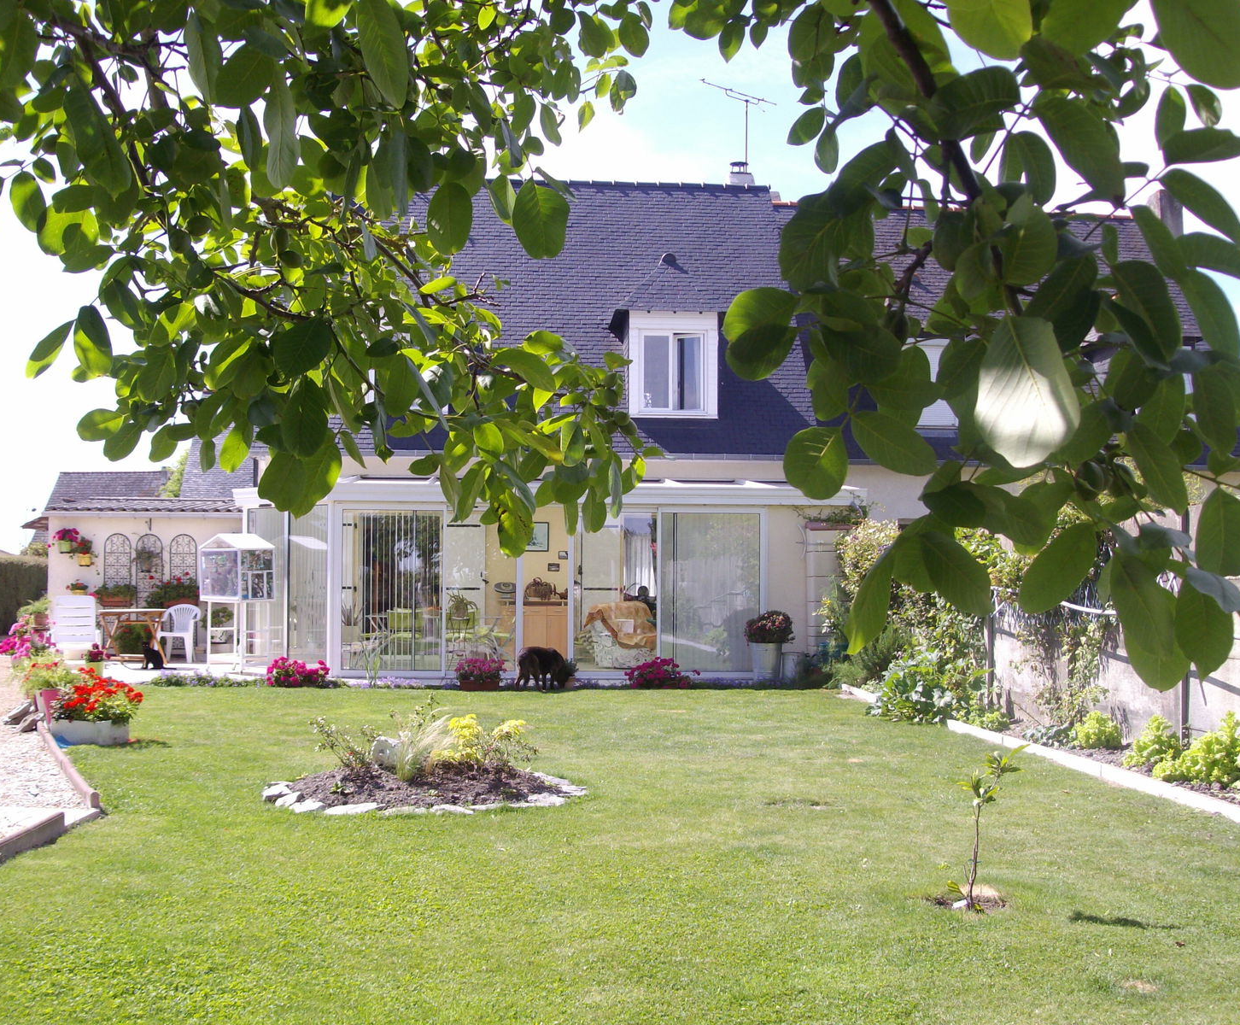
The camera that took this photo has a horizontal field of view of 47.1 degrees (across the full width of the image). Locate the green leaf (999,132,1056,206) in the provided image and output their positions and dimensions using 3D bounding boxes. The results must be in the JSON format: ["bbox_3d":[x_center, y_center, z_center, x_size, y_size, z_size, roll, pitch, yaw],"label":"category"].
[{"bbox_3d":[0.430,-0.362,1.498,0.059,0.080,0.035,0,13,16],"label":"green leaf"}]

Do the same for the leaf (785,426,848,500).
[{"bbox_3d":[0.219,-0.055,1.584,0.070,0.086,0.030,23,5,6],"label":"leaf"}]

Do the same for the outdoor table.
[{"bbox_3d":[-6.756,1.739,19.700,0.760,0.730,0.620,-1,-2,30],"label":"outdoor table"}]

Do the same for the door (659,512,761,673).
[{"bbox_3d":[1.136,1.008,17.900,1.290,2.040,0.080,0,-2,-5],"label":"door"}]

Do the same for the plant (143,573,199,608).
[{"bbox_3d":[-6.507,1.134,20.600,0.790,0.510,0.380,0,-2,-5],"label":"plant"}]

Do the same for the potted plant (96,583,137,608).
[{"bbox_3d":[-7.340,1.205,20.700,0.600,0.370,0.310,0,-2,-5],"label":"potted plant"}]

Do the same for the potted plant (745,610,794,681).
[{"bbox_3d":[1.898,1.695,18.050,0.620,0.900,0.600,0,-3,-6],"label":"potted plant"}]

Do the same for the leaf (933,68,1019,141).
[{"bbox_3d":[0.350,-0.404,1.402,0.093,0.061,0.040,-25,8,19],"label":"leaf"}]

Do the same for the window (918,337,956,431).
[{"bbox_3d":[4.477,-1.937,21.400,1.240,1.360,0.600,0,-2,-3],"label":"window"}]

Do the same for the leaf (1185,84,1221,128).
[{"bbox_3d":[0.819,-0.572,2.000,0.040,0.074,0.030,-34,0,-5],"label":"leaf"}]

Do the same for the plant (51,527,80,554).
[{"bbox_3d":[-7.973,0.399,20.450,0.390,0.380,0.320,0,-2,-3],"label":"plant"}]

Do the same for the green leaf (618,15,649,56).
[{"bbox_3d":[0.028,-0.924,2.750,0.058,0.094,0.030,-13,0,5],"label":"green leaf"}]

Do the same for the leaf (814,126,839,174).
[{"bbox_3d":[0.348,-0.612,2.399,0.043,0.083,0.030,6,15,7],"label":"leaf"}]

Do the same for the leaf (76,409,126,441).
[{"bbox_3d":[-0.931,-0.157,2.550,0.092,0.056,0.035,-19,10,0],"label":"leaf"}]

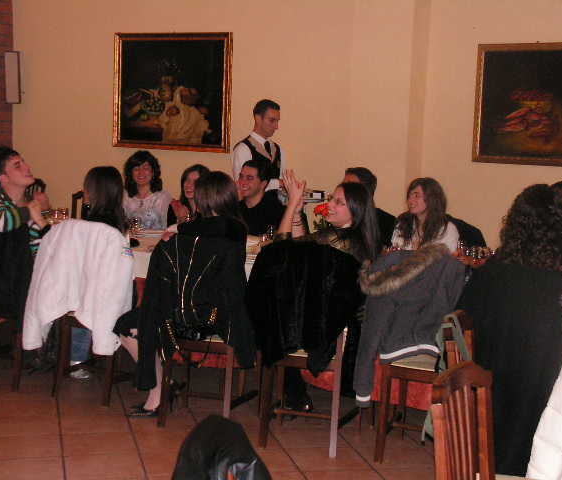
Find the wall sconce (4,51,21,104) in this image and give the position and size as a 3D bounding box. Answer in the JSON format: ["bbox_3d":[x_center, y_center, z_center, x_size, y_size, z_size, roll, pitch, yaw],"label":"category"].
[{"bbox_3d":[-2.268,-1.372,8.900,0.150,0.440,0.090,5,7,27],"label":"wall sconce"}]

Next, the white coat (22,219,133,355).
[{"bbox_3d":[-1.067,0.212,5.611,0.550,0.670,0.260,5,7,24],"label":"white coat"}]

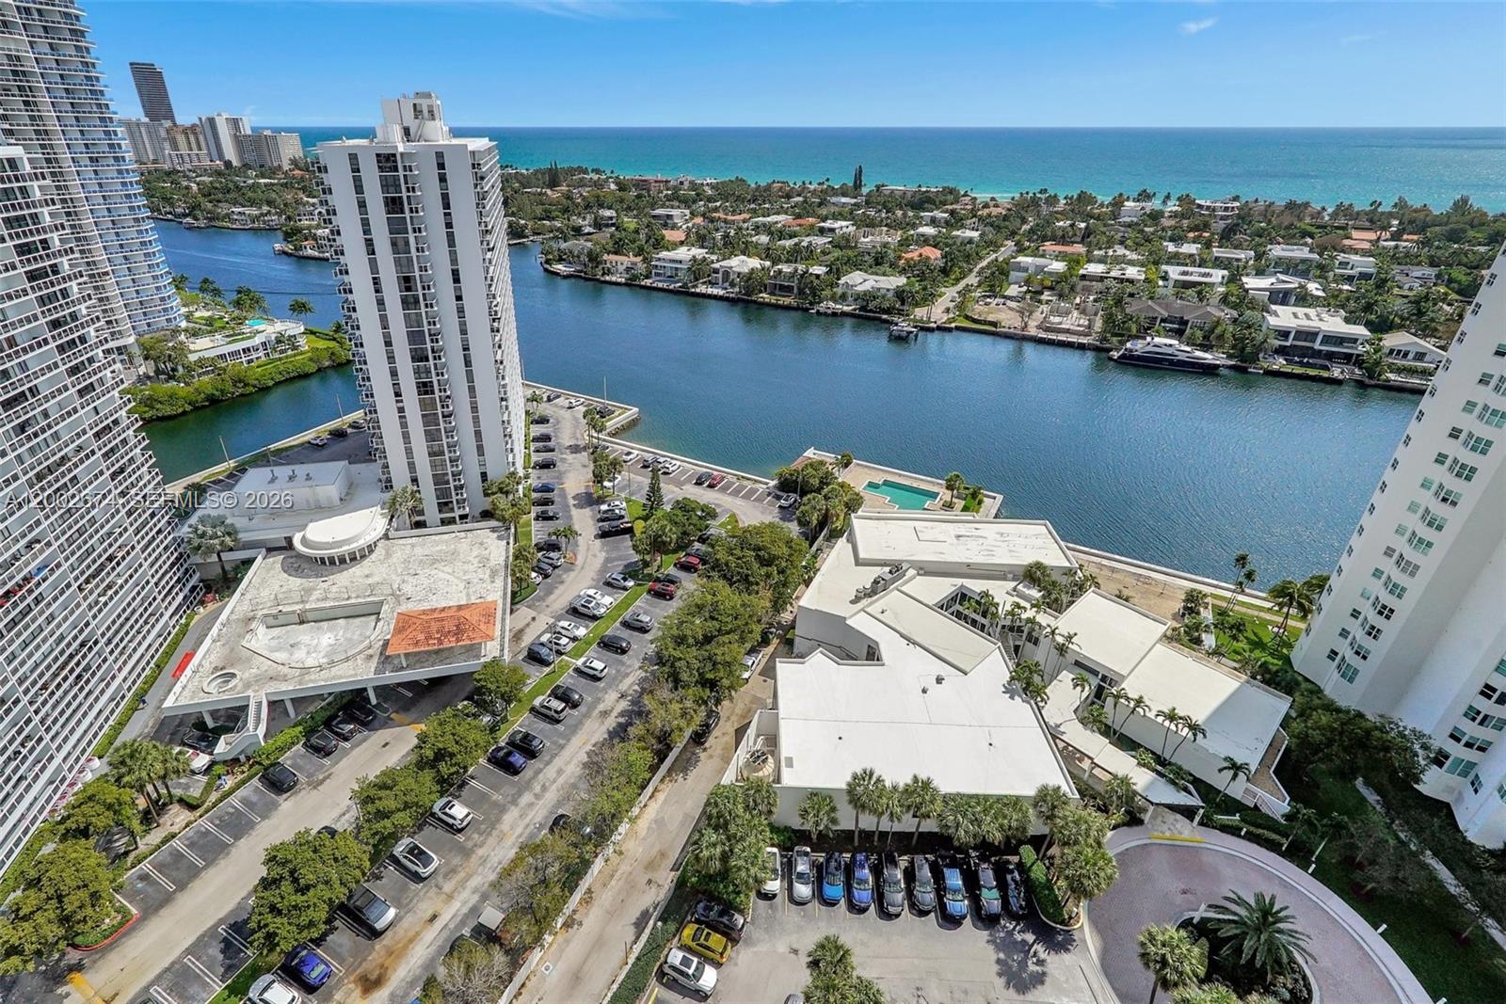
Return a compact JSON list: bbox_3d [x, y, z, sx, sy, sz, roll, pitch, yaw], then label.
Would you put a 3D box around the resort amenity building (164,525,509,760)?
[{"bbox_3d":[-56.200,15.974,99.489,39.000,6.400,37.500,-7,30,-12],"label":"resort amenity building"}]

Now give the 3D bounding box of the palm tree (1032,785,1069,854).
[{"bbox_3d":[27.570,30.686,63.111,3.800,9.600,3.800,0,29,0],"label":"palm tree"}]

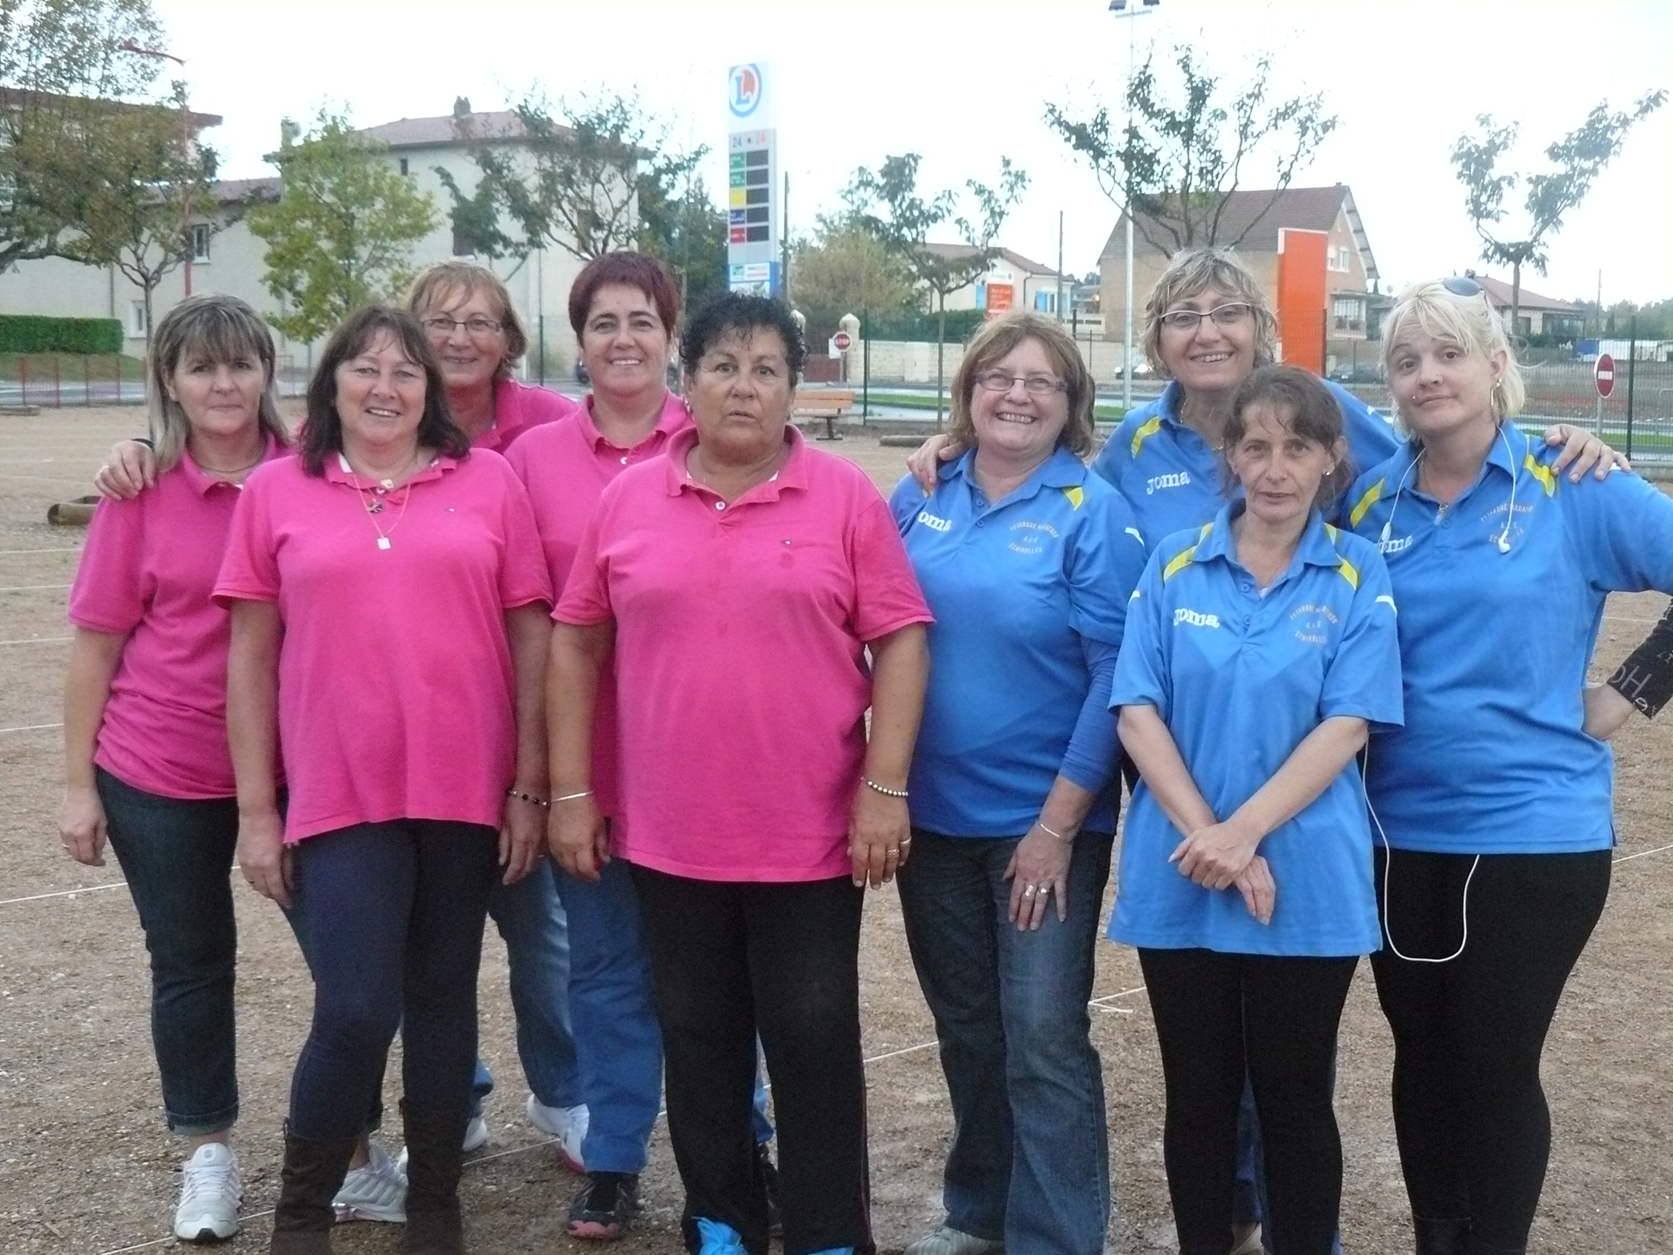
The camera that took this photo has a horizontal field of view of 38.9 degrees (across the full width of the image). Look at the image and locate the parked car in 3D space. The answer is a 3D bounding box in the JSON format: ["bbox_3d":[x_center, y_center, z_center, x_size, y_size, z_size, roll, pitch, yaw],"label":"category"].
[{"bbox_3d":[27.595,-13.248,125.313,4.200,1.470,1.750,-6,9,-43],"label":"parked car"}]

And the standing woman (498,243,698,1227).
[{"bbox_3d":[-0.342,0.207,4.124,0.490,1.670,0.360,0,7,-4],"label":"standing woman"}]

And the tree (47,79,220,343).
[{"bbox_3d":[-10.696,-5.565,36.095,2.750,5.500,2.750,0,7,0],"label":"tree"}]

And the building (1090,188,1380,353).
[{"bbox_3d":[23.311,-19.845,136.611,13.900,10.400,8.600,5,8,34],"label":"building"}]

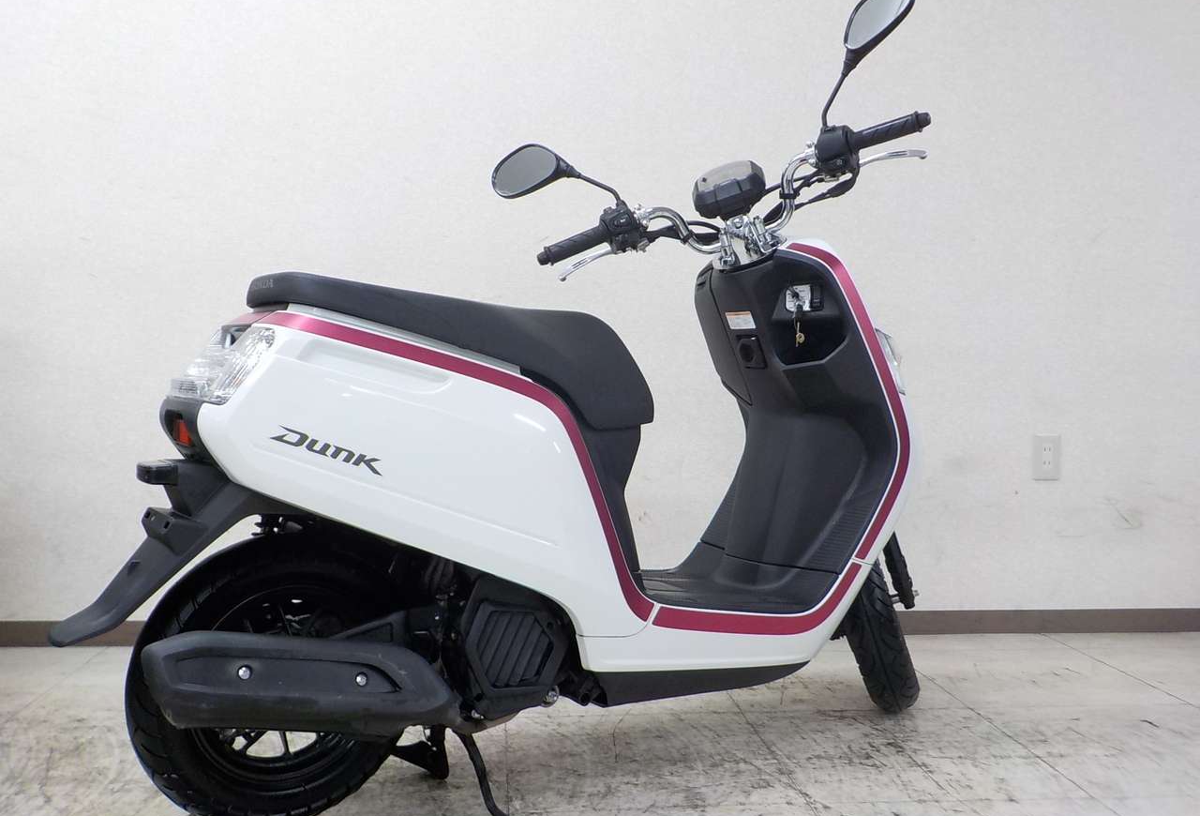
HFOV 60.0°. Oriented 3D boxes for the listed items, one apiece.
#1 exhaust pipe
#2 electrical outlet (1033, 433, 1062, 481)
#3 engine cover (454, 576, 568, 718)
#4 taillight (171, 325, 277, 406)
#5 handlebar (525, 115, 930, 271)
[{"bbox_3d":[-0.388,0.364,1.402,0.425,0.125,0.120,12,-5,-32],"label":"exhaust pipe"},{"bbox_3d":[1.140,0.126,2.653,0.072,0.118,0.010,1,2,-6],"label":"electrical outlet"},{"bbox_3d":[-0.130,0.354,1.562,0.170,0.195,0.080,-1,2,-33],"label":"engine cover"},{"bbox_3d":[-0.530,-0.065,1.435,0.115,0.110,0.215,-1,2,-33],"label":"taillight"},{"bbox_3d":[0.237,-0.353,1.835,0.700,0.190,0.210,-17,-10,15],"label":"handlebar"}]

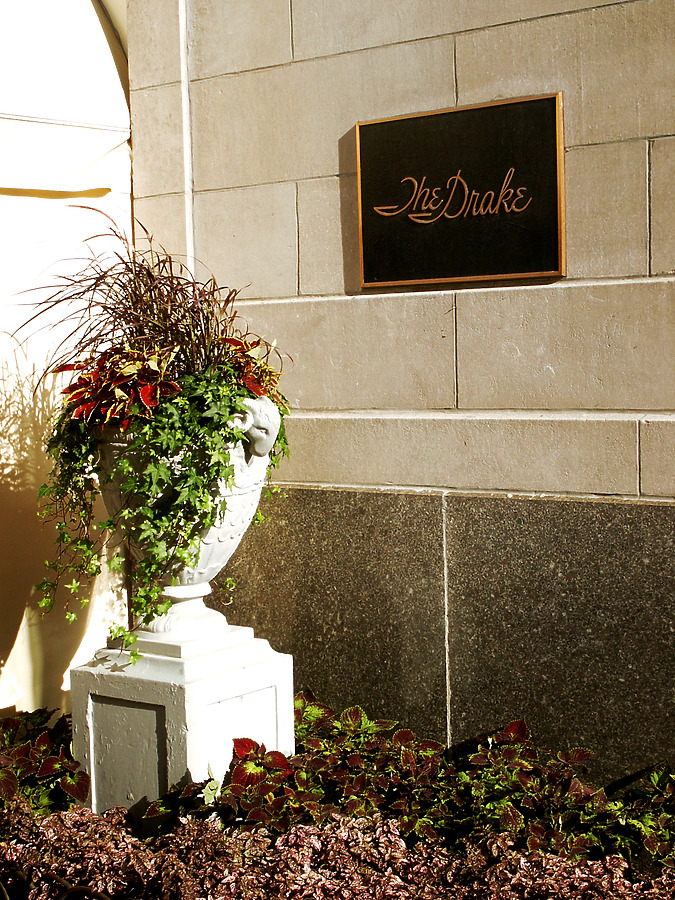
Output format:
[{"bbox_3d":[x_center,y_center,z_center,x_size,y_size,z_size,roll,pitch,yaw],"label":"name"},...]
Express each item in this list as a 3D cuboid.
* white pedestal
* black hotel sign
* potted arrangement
[{"bbox_3d":[-0.538,0.936,4.872,0.515,0.610,0.515,1,4,37],"label":"white pedestal"},{"bbox_3d":[0.425,-0.899,4.976,0.810,0.599,0.032,1,4,34],"label":"black hotel sign"},{"bbox_3d":[-0.608,-0.066,4.810,0.720,1.401,0.720,-1,4,0],"label":"potted arrangement"}]

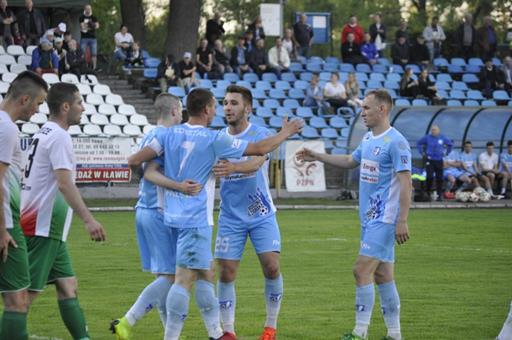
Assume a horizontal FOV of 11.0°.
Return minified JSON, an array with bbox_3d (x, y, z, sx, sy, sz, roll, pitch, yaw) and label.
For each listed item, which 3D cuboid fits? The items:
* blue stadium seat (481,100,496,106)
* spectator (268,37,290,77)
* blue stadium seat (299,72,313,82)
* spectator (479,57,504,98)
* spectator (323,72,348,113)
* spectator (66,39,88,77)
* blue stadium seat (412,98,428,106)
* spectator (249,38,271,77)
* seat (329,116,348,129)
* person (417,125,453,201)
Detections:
[{"bbox_3d":[6.053,-1.666,68.920,0.430,0.310,0.410,0,1,-21],"label":"blue stadium seat"},{"bbox_3d":[0.617,-2.852,69.700,0.570,1.270,0.750,0,1,-21],"label":"spectator"},{"bbox_3d":[1.380,-2.361,69.175,0.420,0.330,0.410,0,1,-13],"label":"blue stadium seat"},{"bbox_3d":[6.288,-2.360,71.224,0.550,1.180,0.750,0,1,-20],"label":"spectator"},{"bbox_3d":[2.054,-1.874,68.199,0.600,1.250,0.780,0,1,-20],"label":"spectator"},{"bbox_3d":[-4.608,-2.721,67.808,0.520,1.220,0.700,0,1,-10],"label":"spectator"},{"bbox_3d":[4.197,-1.634,67.770,0.420,0.330,0.410,0,1,-13],"label":"blue stadium seat"},{"bbox_3d":[0.106,-2.841,70.715,0.560,1.270,0.780,0,1,-20],"label":"spectator"},{"bbox_3d":[2.043,-1.169,65.770,0.430,0.310,0.410,0,1,-21],"label":"seat"},{"bbox_3d":[4.166,-0.168,62.000,0.790,1.770,0.380,0,1,-2],"label":"person"}]

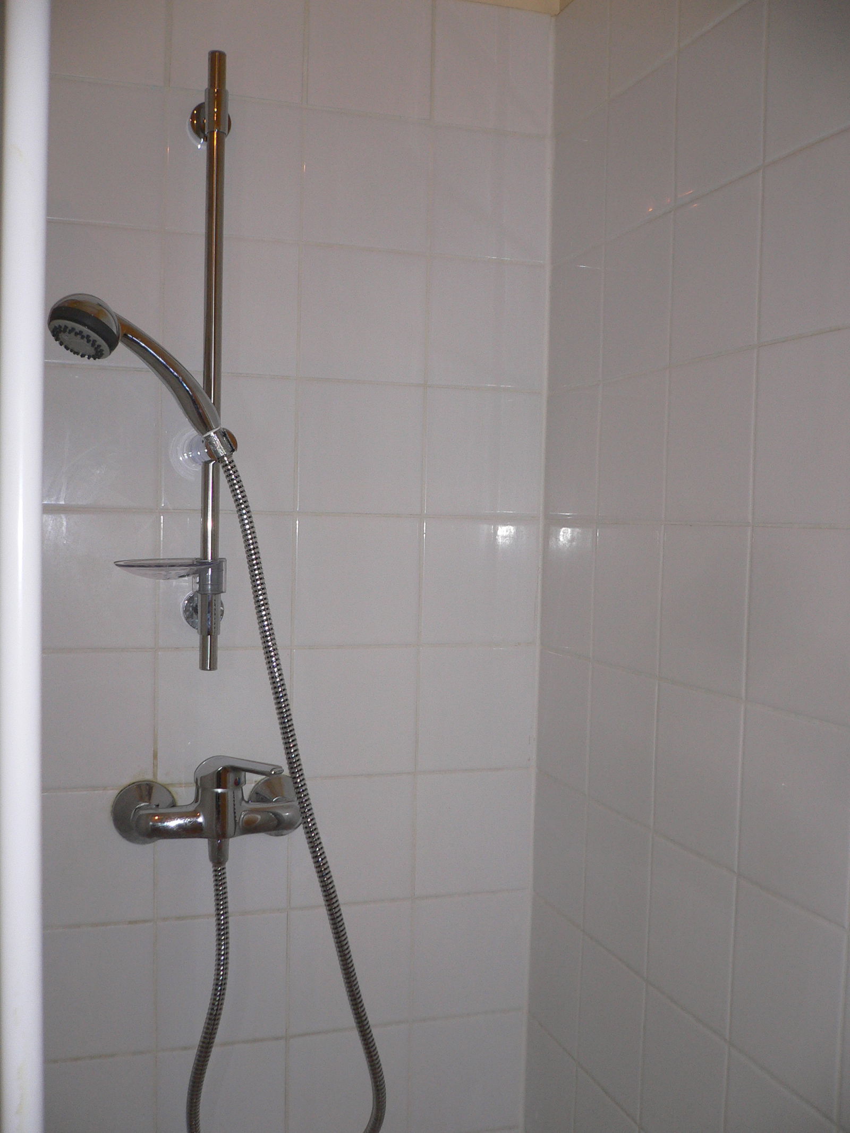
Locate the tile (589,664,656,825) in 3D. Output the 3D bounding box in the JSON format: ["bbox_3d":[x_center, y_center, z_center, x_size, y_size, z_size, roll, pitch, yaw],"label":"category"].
[{"bbox_3d":[0.207,0.180,1.183,0.010,0.148,0.141,1,3,-19],"label":"tile"}]

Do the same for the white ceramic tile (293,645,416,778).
[{"bbox_3d":[-0.082,0.169,1.343,0.148,0.150,0.010,0,3,-17],"label":"white ceramic tile"}]

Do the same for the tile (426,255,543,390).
[{"bbox_3d":[0.073,-0.287,1.365,0.149,0.150,0.010,0,3,-17],"label":"tile"}]

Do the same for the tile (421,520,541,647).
[{"bbox_3d":[0.066,0.018,1.380,0.149,0.150,0.010,0,3,-17],"label":"tile"}]

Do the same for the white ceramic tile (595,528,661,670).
[{"bbox_3d":[0.211,0.029,1.176,0.010,0.148,0.141,1,3,-19],"label":"white ceramic tile"}]

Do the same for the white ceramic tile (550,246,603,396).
[{"bbox_3d":[0.175,-0.282,1.318,0.010,0.150,0.144,0,3,-19],"label":"white ceramic tile"}]

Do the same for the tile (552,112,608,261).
[{"bbox_3d":[0.178,-0.433,1.302,0.010,0.150,0.142,1,3,-19],"label":"tile"}]

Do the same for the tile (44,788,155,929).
[{"bbox_3d":[-0.367,0.312,1.232,0.148,0.148,0.010,1,3,-19],"label":"tile"}]

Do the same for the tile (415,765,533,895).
[{"bbox_3d":[0.057,0.318,1.377,0.147,0.148,0.010,1,3,-19],"label":"tile"}]

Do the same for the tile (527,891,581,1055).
[{"bbox_3d":[0.156,0.478,1.342,0.010,0.150,0.142,1,3,-19],"label":"tile"}]

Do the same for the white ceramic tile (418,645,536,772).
[{"bbox_3d":[0.062,0.170,1.388,0.149,0.150,0.010,0,3,-17],"label":"white ceramic tile"}]

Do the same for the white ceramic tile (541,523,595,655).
[{"bbox_3d":[0.168,0.023,1.333,0.010,0.150,0.144,0,3,-19],"label":"white ceramic tile"}]

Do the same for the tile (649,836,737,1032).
[{"bbox_3d":[0.248,0.335,1.055,0.010,0.148,0.141,1,3,-19],"label":"tile"}]

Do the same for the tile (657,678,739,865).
[{"bbox_3d":[0.256,0.188,1.062,0.010,0.150,0.143,1,3,-19],"label":"tile"}]

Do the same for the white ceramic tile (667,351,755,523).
[{"bbox_3d":[0.260,-0.114,1.035,0.010,0.148,0.141,1,3,-19],"label":"white ceramic tile"}]

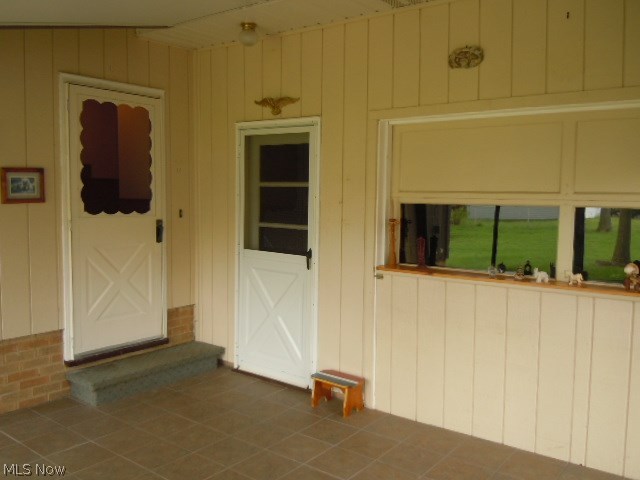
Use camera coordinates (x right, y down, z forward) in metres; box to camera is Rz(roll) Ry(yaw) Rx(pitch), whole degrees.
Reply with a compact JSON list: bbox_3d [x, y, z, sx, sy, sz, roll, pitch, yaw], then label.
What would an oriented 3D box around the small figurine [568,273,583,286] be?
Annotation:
[{"bbox_3d":[1.547,0.240,3.341,0.077,0.075,0.035,5,6,44],"label":"small figurine"}]

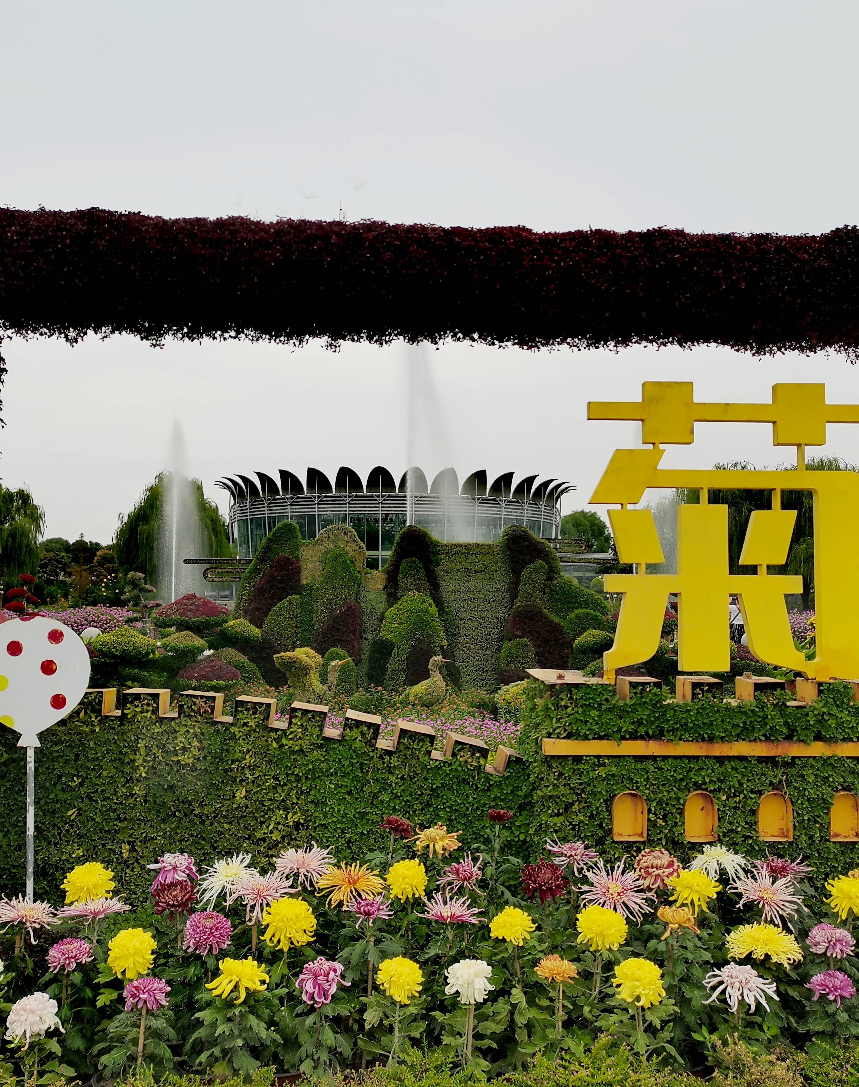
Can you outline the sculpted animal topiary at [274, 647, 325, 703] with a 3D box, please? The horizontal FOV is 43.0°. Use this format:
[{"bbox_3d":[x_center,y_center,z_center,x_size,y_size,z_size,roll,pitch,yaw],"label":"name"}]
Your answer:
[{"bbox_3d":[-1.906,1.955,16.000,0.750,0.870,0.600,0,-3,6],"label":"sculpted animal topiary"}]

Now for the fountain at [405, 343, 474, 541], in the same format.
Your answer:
[{"bbox_3d":[0.390,-2.990,50.000,3.200,12.800,2.800,1,-3,0],"label":"fountain"}]

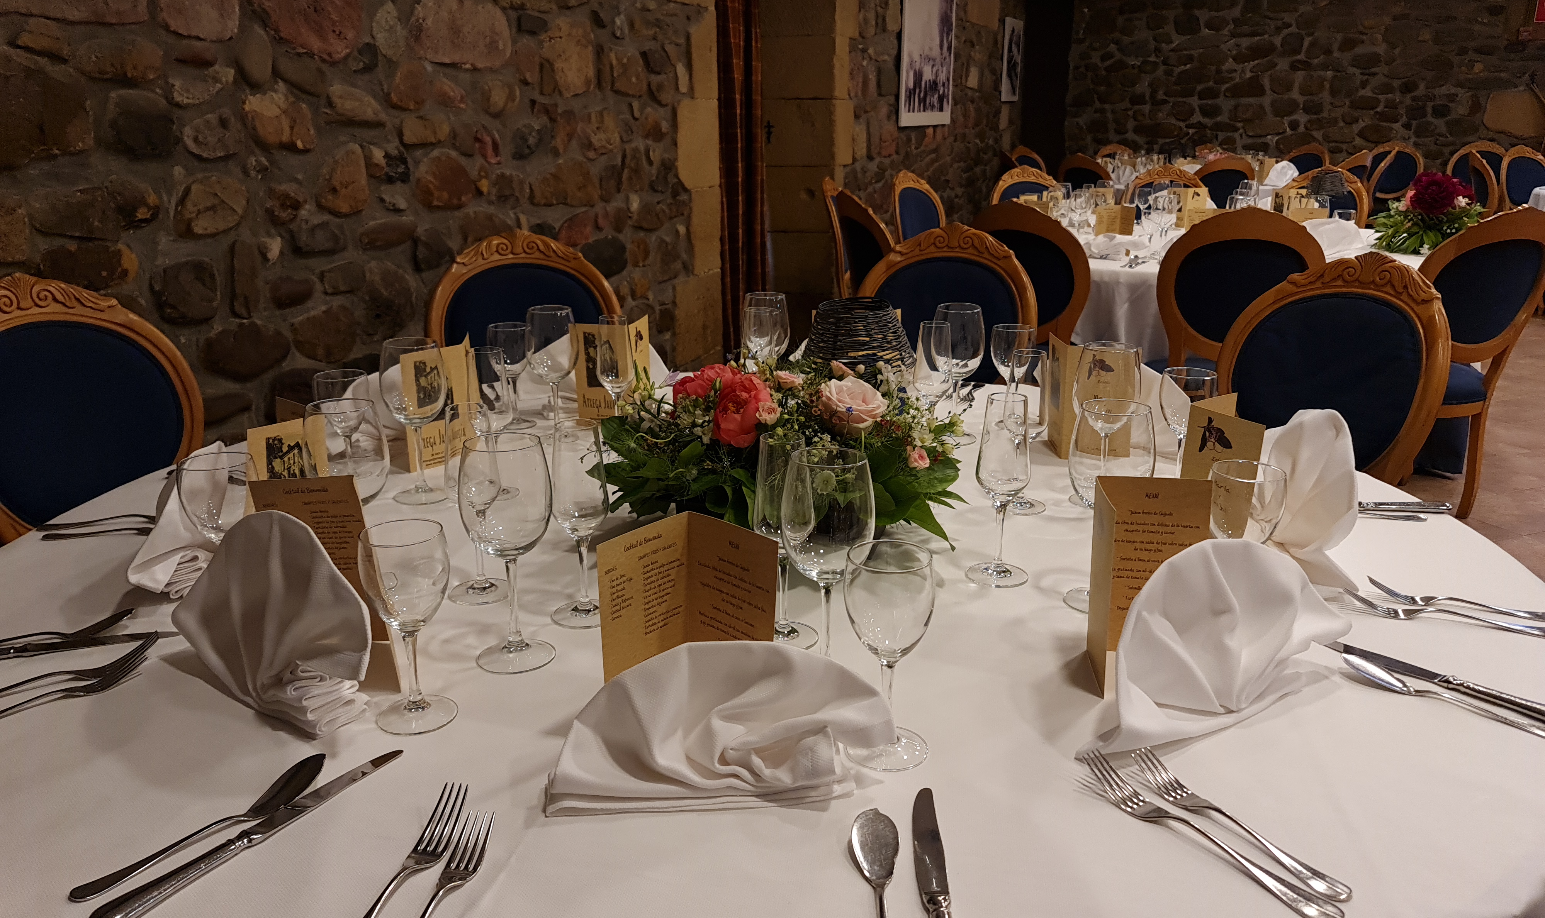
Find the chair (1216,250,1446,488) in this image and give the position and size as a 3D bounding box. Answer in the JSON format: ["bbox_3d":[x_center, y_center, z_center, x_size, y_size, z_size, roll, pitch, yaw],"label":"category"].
[{"bbox_3d":[1.004,0.094,2.242,0.550,0.975,0.490,-12,20,-34],"label":"chair"}]

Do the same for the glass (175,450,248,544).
[{"bbox_3d":[-0.552,0.080,1.135,0.075,0.165,0.075,0,17,0],"label":"glass"}]

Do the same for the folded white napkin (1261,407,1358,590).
[{"bbox_3d":[0.580,0.037,1.211,0.090,0.165,0.210,6,18,19],"label":"folded white napkin"}]

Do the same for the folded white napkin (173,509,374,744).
[{"bbox_3d":[-0.443,0.134,0.991,0.205,0.150,0.110,11,21,33],"label":"folded white napkin"}]

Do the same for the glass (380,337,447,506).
[{"bbox_3d":[-0.477,-0.049,1.488,0.087,0.203,0.087,0,17,0],"label":"glass"}]

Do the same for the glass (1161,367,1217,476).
[{"bbox_3d":[0.535,-0.032,1.449,0.068,0.161,0.068,0,17,0],"label":"glass"}]

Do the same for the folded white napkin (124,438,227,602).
[{"bbox_3d":[-0.630,0.056,1.235,0.130,0.145,0.180,-5,18,-16],"label":"folded white napkin"}]

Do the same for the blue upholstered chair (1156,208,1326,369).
[{"bbox_3d":[1.398,-0.290,3.446,0.485,0.980,0.560,5,18,17],"label":"blue upholstered chair"}]

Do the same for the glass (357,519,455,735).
[{"bbox_3d":[-0.303,0.140,0.936,0.072,0.167,0.072,0,17,0],"label":"glass"}]

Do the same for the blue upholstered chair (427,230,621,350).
[{"bbox_3d":[-0.500,-0.011,2.600,0.490,0.980,0.560,-6,18,-20],"label":"blue upholstered chair"}]

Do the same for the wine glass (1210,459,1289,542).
[{"bbox_3d":[0.460,0.087,1.100,0.072,0.167,0.072,0,17,0],"label":"wine glass"}]

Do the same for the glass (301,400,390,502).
[{"bbox_3d":[-0.419,0.046,1.112,0.078,0.204,0.078,0,17,0],"label":"glass"}]

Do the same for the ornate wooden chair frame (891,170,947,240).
[{"bbox_3d":[0.823,-0.815,5.161,0.560,0.980,0.485,13,21,36],"label":"ornate wooden chair frame"}]

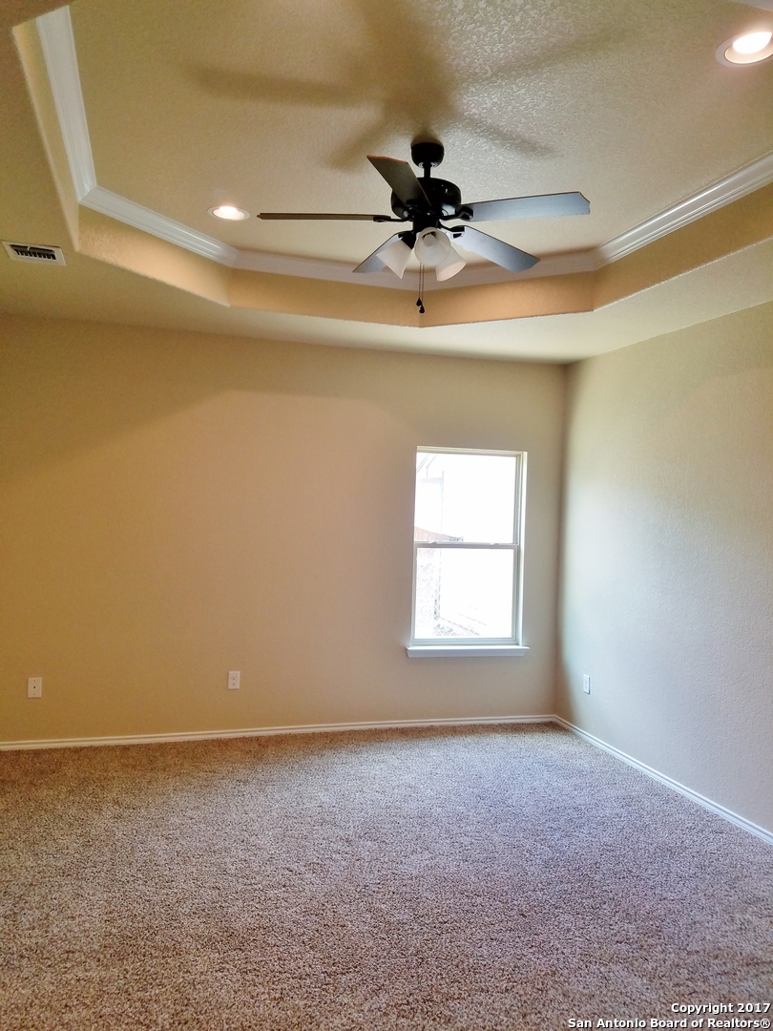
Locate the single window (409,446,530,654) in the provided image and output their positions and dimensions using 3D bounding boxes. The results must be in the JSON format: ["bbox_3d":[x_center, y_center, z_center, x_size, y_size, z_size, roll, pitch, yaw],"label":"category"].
[{"bbox_3d":[0.624,0.279,5.793,0.917,1.538,0.115,2,1,-17],"label":"single window"}]

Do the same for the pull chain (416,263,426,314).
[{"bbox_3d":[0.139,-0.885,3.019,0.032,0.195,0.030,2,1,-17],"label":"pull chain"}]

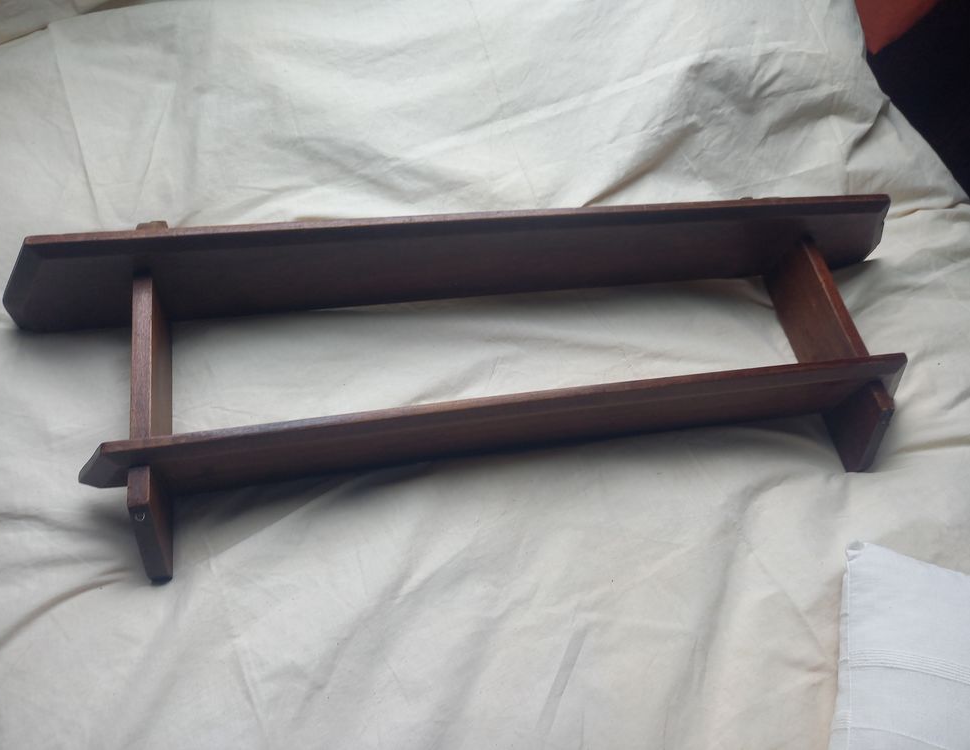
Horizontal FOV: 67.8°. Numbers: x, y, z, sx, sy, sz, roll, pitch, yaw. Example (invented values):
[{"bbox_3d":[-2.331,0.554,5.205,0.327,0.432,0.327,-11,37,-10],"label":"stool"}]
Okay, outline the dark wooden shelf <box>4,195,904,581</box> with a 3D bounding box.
[{"bbox_3d":[0.033,-0.053,0.686,0.888,0.133,0.356,-6,64,-13],"label":"dark wooden shelf"}]

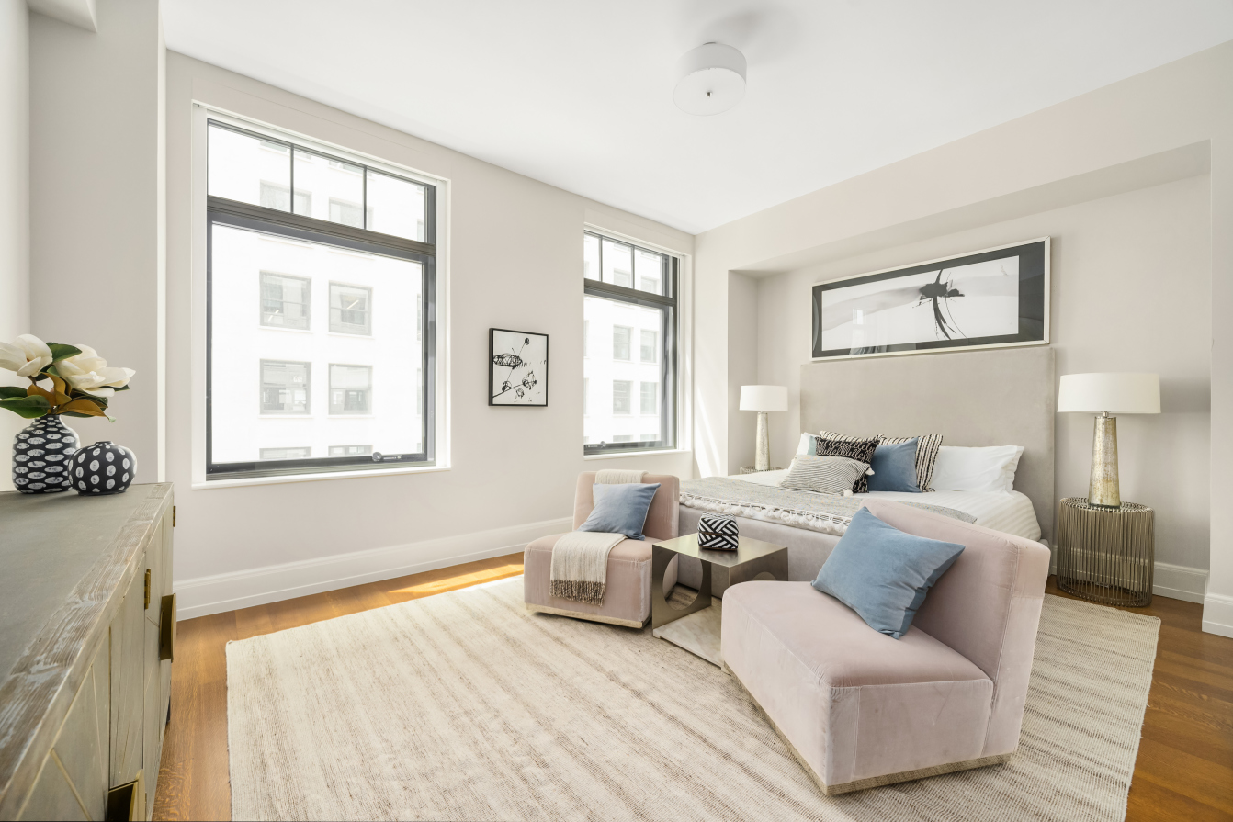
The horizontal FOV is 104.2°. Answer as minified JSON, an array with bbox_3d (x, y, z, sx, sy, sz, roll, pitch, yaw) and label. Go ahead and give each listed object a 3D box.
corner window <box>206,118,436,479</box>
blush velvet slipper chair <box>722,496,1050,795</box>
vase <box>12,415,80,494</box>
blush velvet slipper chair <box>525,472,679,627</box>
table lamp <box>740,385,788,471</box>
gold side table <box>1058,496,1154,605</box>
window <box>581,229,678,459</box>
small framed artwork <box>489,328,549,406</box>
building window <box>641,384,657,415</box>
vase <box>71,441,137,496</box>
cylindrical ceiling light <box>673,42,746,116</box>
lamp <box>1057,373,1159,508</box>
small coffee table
[{"bbox_3d":[-2.011,-0.676,3.419,1.385,2.222,0.140,0,0,-40],"label":"corner window"},{"bbox_3d":[1.003,0.817,1.941,0.885,0.768,0.757,0,0,-13],"label":"blush velvet slipper chair"},{"bbox_3d":[-2.020,0.149,1.701,0.157,0.275,0.157,0,0,-40],"label":"vase"},{"bbox_3d":[-0.047,0.813,3.181,0.757,0.768,0.885,0,0,20],"label":"blush velvet slipper chair"},{"bbox_3d":[1.579,0.186,5.095,0.485,0.885,0.485,0,0,-40],"label":"table lamp"},{"bbox_3d":[3.220,0.913,3.170,0.442,0.584,0.442,0,0,-40],"label":"gold side table"},{"bbox_3d":[0.149,-0.657,5.085,1.350,2.170,0.120,0,0,-40],"label":"window"},{"bbox_3d":[-0.827,-0.357,4.106,0.540,0.635,0.040,0,0,-40],"label":"small framed artwork"},{"bbox_3d":[2.035,-0.770,30.692,1.450,2.095,0.200,0,0,-40],"label":"building window"},{"bbox_3d":[-1.781,0.196,1.668,0.161,0.178,0.161,0,0,0],"label":"vase"},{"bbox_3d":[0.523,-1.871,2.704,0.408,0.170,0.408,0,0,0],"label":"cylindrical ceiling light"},{"bbox_3d":[3.246,0.201,3.179,0.482,0.872,0.482,0,0,-40],"label":"lamp"},{"bbox_3d":[0.540,0.964,2.537,0.488,0.495,0.488,0,0,-40],"label":"small coffee table"}]

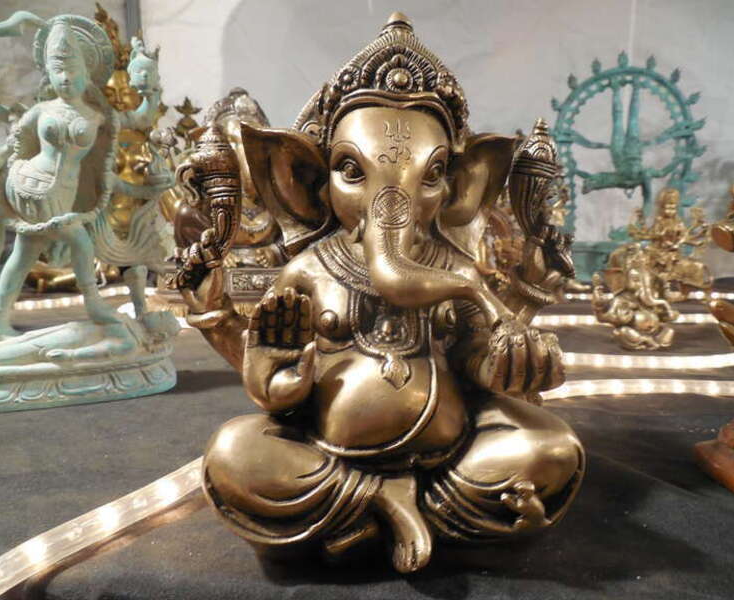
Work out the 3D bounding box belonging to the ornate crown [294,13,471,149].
[{"bbox_3d":[0.006,-0.089,0.238,0.066,0.052,0.060,-1,8,-11],"label":"ornate crown"}]

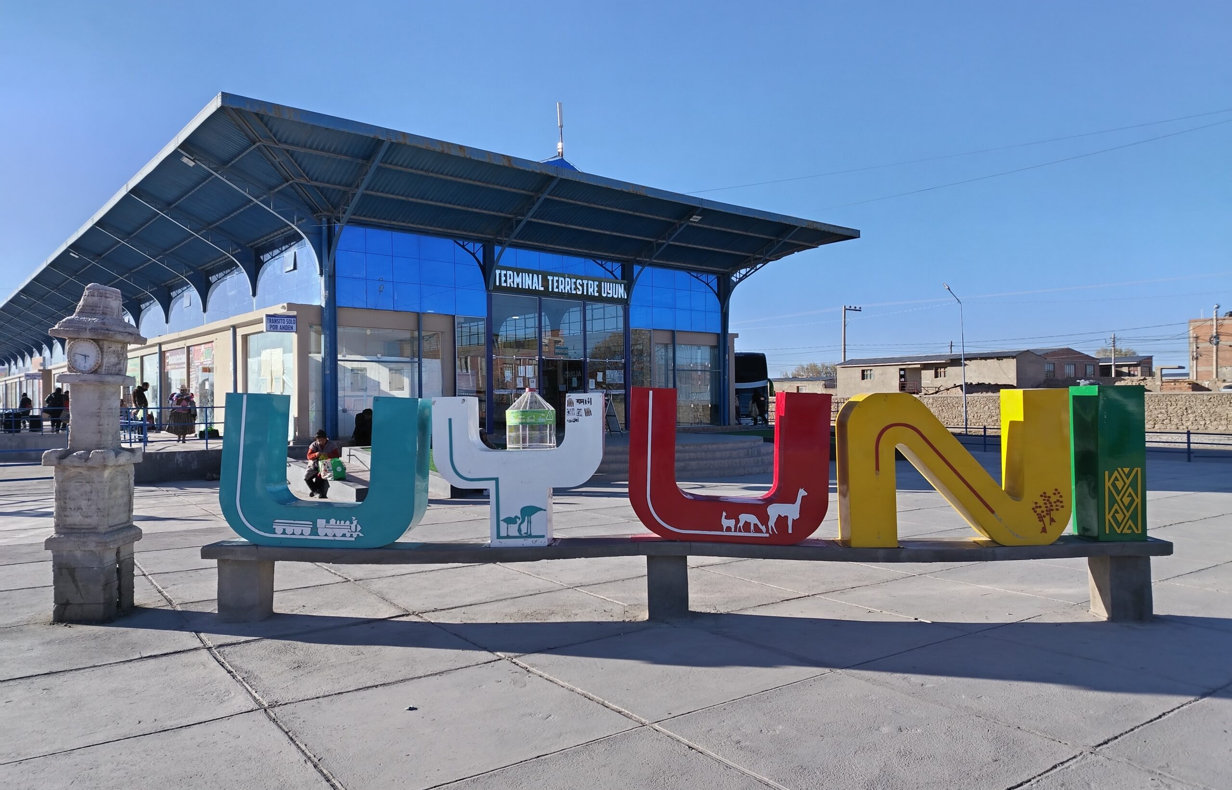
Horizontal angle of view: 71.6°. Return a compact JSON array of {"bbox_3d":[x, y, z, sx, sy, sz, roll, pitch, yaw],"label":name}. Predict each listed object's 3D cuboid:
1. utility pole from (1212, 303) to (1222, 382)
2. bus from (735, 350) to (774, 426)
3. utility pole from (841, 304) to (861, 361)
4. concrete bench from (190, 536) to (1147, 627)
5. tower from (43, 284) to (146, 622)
[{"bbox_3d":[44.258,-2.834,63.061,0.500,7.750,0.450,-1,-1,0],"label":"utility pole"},{"bbox_3d":[5.882,0.141,46.325,2.600,4.050,13.000,-1,-1,0],"label":"bus"},{"bbox_3d":[21.910,-3.312,79.557,2.300,9.700,0.350,0,-1,-29],"label":"utility pole"},{"bbox_3d":[0.462,1.412,6.444,7.250,0.590,0.600,-1,-1,2],"label":"concrete bench"},{"bbox_3d":[-4.148,0.434,6.799,0.510,2.635,0.510,0,-1,-1],"label":"tower"}]

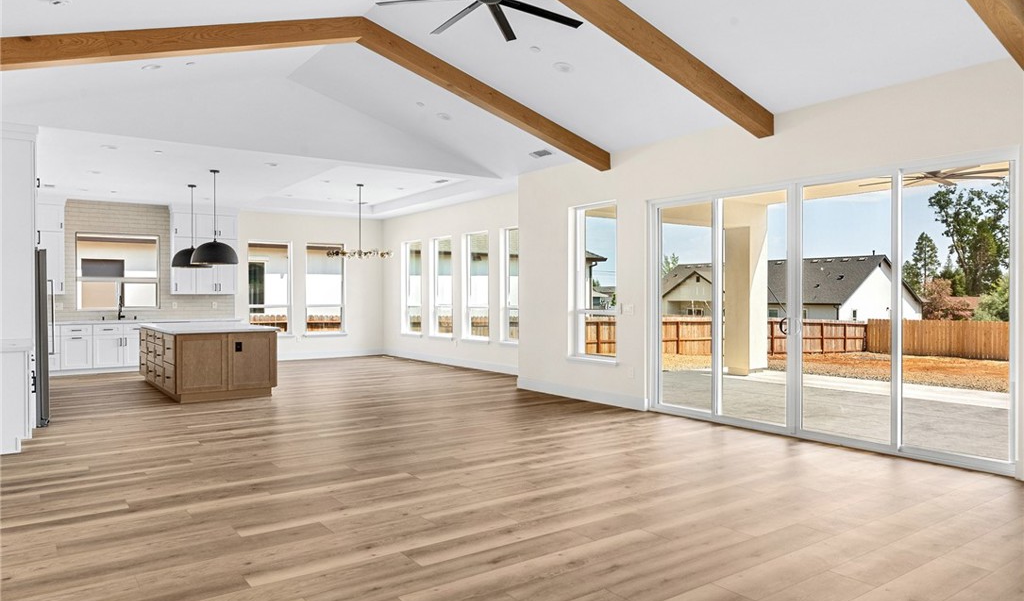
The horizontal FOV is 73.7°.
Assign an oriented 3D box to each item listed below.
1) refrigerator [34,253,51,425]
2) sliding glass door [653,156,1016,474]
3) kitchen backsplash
[{"bbox_3d":[-5.400,0.398,7.281,0.800,1.830,0.910,-1,1,-36],"label":"refrigerator"},{"bbox_3d":[2.705,0.094,6.473,0.140,2.413,3.541,-1,1,-36],"label":"sliding glass door"},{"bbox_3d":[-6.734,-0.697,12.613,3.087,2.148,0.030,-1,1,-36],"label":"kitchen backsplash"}]

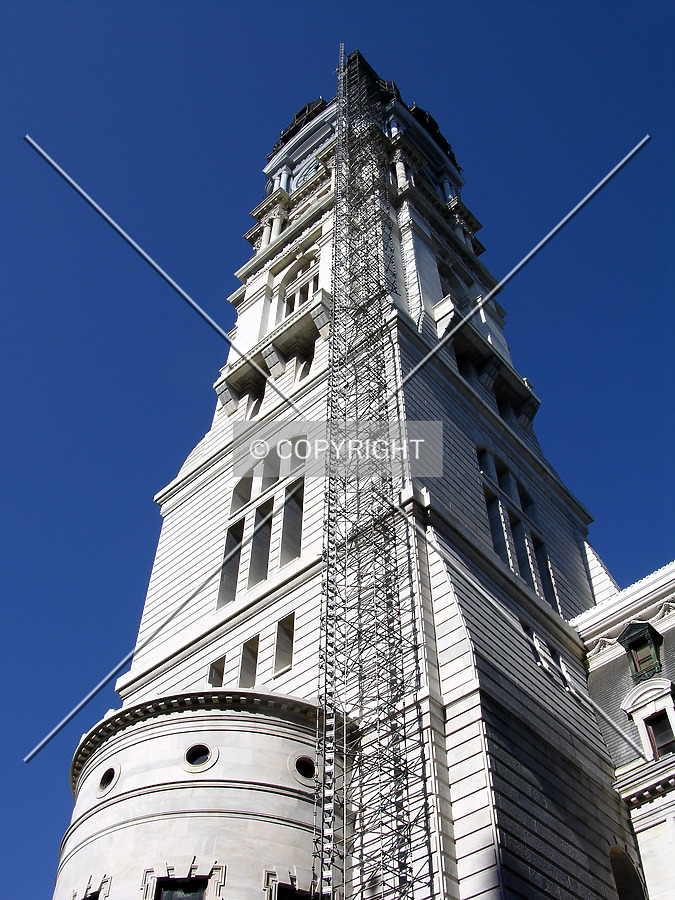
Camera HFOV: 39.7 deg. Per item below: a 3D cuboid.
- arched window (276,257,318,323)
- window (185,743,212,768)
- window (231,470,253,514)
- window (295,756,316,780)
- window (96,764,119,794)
[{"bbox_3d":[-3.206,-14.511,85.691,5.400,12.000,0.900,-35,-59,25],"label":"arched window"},{"bbox_3d":[-5.651,12.479,38.134,1.080,1.080,0.300,-5,-52,5],"label":"window"},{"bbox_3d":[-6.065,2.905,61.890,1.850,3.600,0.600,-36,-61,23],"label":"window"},{"bbox_3d":[-1.326,13.160,38.639,1.060,1.060,0.300,24,-55,-17],"label":"window"},{"bbox_3d":[-9.580,13.876,39.277,1.100,1.100,0.300,-35,-60,25],"label":"window"}]

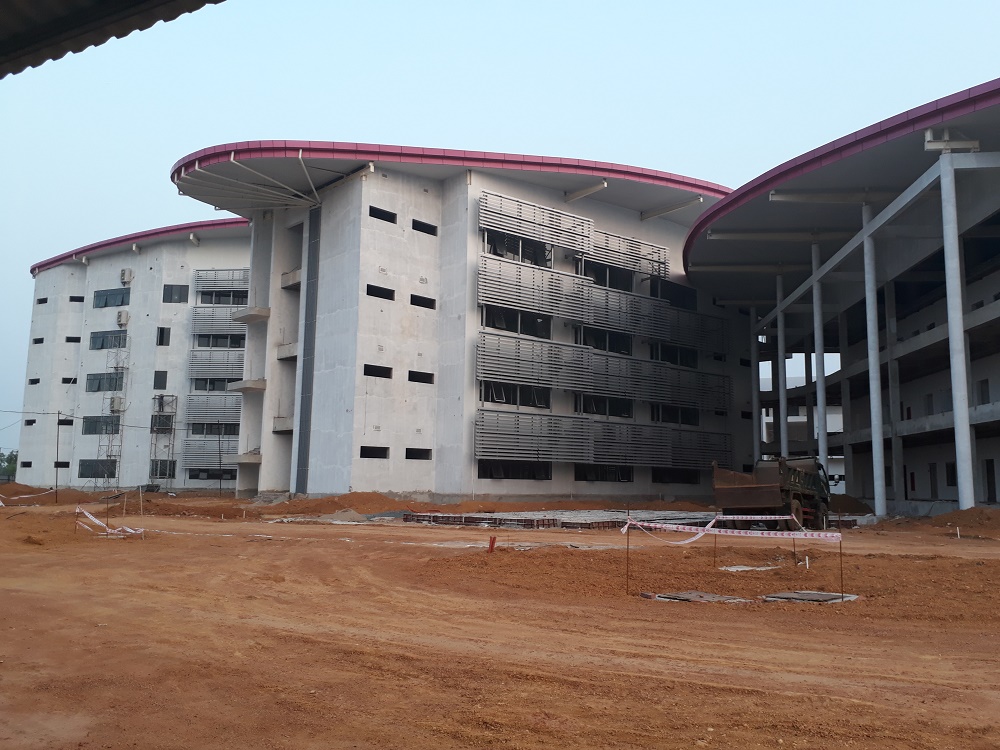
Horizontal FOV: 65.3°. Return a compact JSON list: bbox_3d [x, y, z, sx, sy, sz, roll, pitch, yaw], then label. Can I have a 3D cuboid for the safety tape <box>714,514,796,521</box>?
[{"bbox_3d":[5.012,2.795,15.300,1.580,0.100,0.060,2,-8,-6],"label":"safety tape"}]

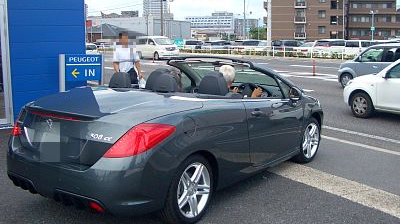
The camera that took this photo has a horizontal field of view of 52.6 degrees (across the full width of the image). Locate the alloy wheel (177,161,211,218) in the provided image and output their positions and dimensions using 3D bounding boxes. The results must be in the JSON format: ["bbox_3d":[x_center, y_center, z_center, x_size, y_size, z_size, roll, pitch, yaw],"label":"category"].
[{"bbox_3d":[-0.115,0.696,3.667,0.200,0.485,0.485,7,11,37],"label":"alloy wheel"}]

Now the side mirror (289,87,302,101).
[{"bbox_3d":[1.147,-0.214,4.882,0.170,0.160,0.110,7,11,37],"label":"side mirror"}]

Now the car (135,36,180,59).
[{"bbox_3d":[-3.759,-5.361,34.188,1.800,1.930,4.800,-5,11,-28],"label":"car"}]

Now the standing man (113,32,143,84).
[{"bbox_3d":[-1.574,-0.822,8.704,0.540,1.720,0.280,-1,10,-8],"label":"standing man"}]

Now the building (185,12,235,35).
[{"bbox_3d":[11.289,-99.732,485.129,59.000,36.500,18.000,0,10,0],"label":"building"}]

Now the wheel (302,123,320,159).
[{"bbox_3d":[1.494,0.389,5.702,0.200,0.485,0.485,8,12,42],"label":"wheel"}]

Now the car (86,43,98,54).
[{"bbox_3d":[-11.576,-5.985,39.565,1.700,1.480,4.300,-7,12,-37],"label":"car"}]

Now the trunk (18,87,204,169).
[{"bbox_3d":[-0.867,0.116,3.880,1.400,0.500,1.220,7,11,37],"label":"trunk"}]

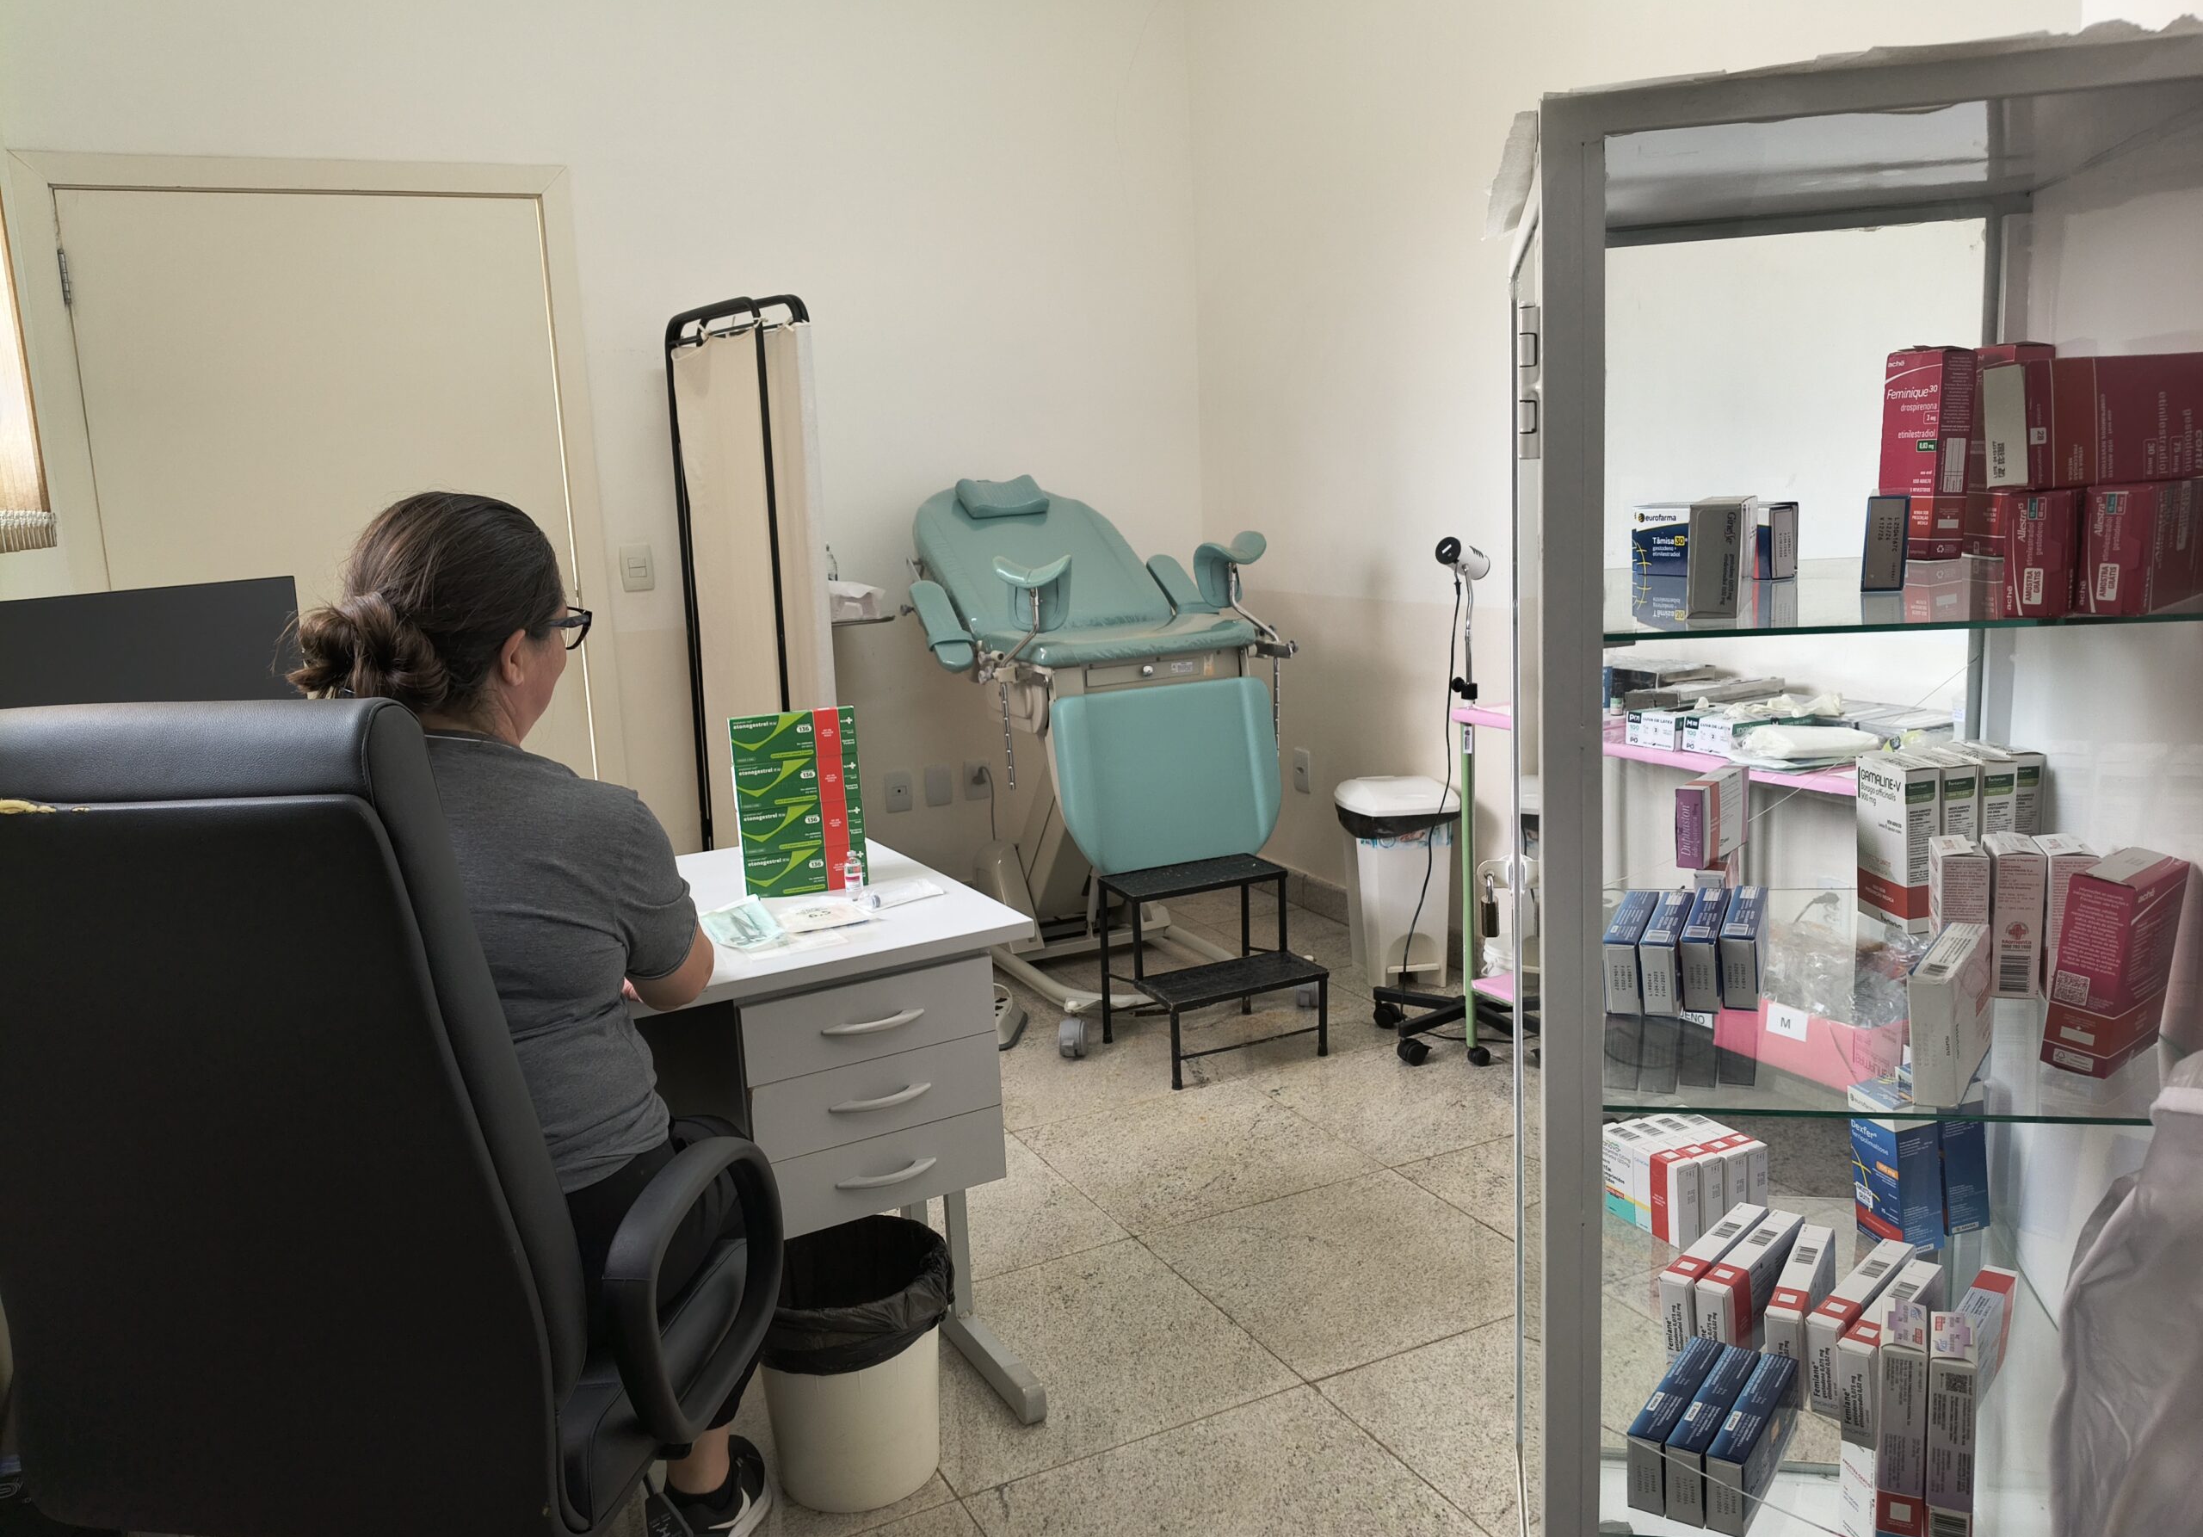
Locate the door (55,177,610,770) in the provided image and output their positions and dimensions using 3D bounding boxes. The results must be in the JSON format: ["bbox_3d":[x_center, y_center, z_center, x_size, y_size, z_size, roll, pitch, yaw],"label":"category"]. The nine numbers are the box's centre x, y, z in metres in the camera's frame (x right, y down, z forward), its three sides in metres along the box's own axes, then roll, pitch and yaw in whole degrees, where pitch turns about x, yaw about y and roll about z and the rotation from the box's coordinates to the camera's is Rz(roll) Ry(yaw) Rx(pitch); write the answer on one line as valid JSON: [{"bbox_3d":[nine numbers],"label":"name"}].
[{"bbox_3d":[-1.899,-0.389,4.262,1.085,2.100,0.060,-8,11,-25],"label":"door"}]

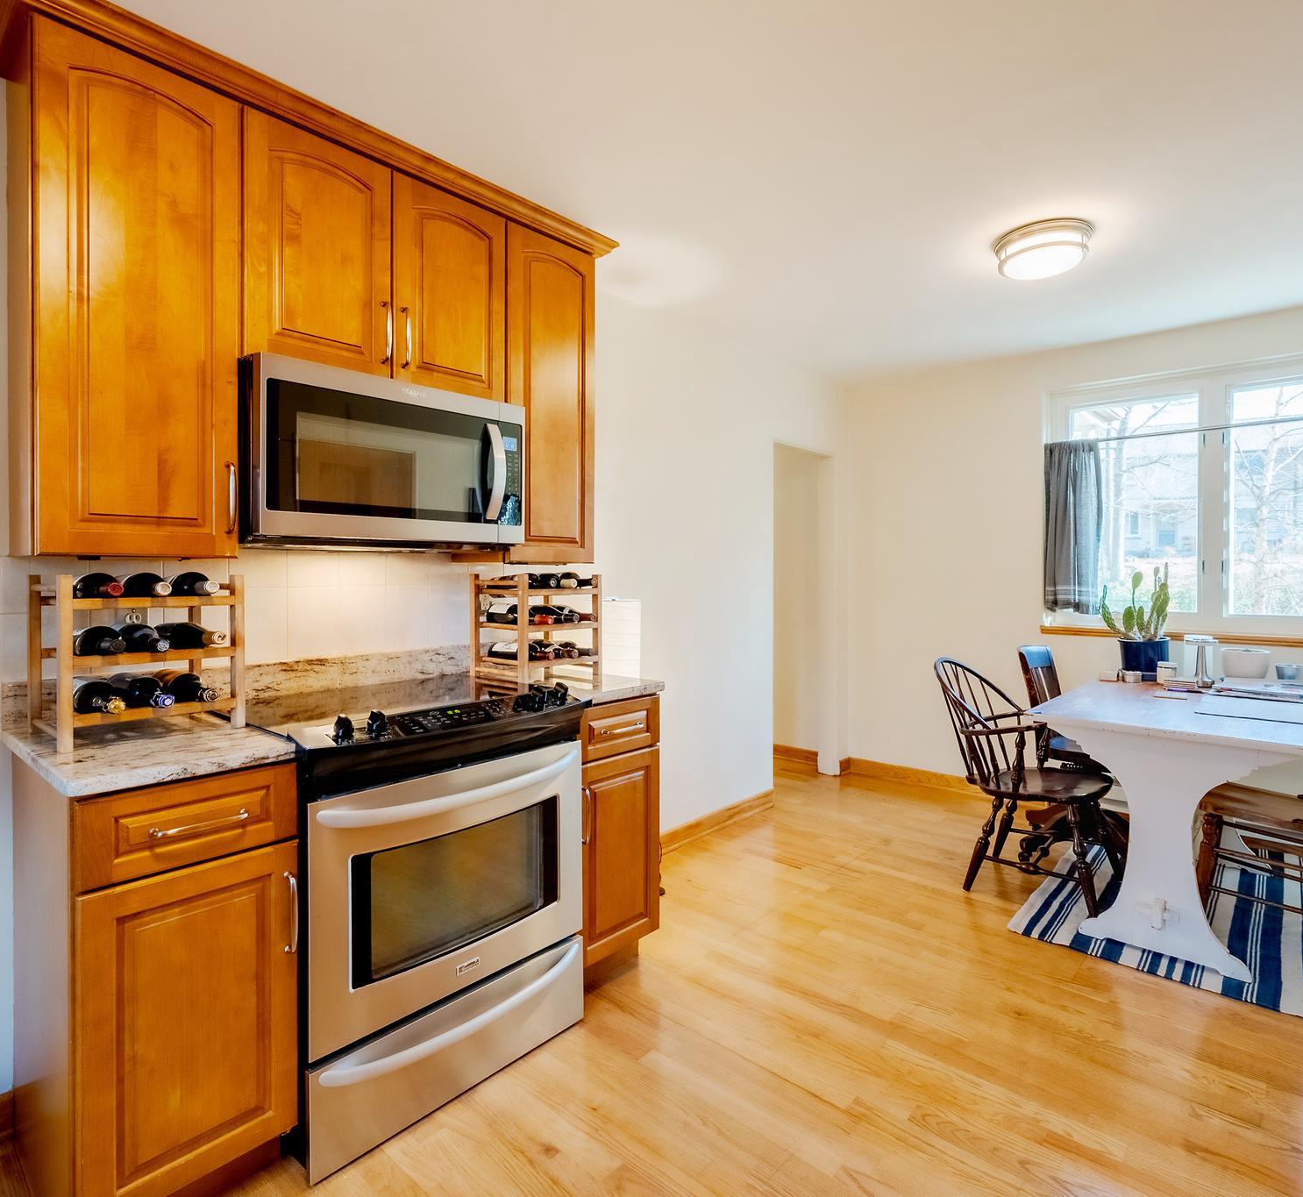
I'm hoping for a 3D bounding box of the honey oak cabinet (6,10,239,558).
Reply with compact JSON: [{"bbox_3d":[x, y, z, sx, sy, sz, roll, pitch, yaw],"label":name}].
[{"bbox_3d":[-1.208,-0.625,1.618,0.310,1.065,0.365,2,2,43],"label":"honey oak cabinet"}]

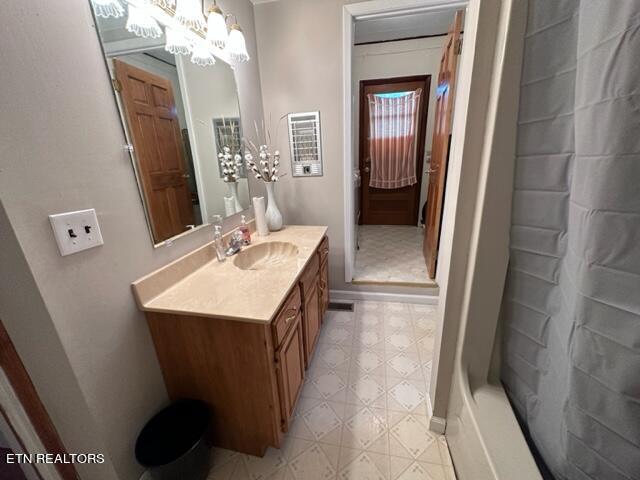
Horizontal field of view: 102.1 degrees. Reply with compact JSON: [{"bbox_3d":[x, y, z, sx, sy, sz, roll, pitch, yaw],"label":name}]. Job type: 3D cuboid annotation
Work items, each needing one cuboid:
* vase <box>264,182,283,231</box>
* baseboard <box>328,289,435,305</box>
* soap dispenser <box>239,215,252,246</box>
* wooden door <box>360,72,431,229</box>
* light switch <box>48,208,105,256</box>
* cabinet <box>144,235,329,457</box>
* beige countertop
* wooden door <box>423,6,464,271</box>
[{"bbox_3d":[-0.405,-0.272,2.158,0.155,0.396,0.155,1,18,11],"label":"vase"},{"bbox_3d":[0.570,0.540,2.350,0.997,0.105,0.016,1,18,11],"label":"baseboard"},{"bbox_3d":[-0.521,-0.071,1.835,0.055,0.212,0.070,13,23,40],"label":"soap dispenser"},{"bbox_3d":[1.085,-1.244,3.932,0.945,2.091,0.060,1,18,11],"label":"wooden door"},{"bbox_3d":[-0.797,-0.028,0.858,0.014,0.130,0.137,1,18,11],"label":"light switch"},{"bbox_3d":[-0.332,0.450,1.781,0.568,0.720,1.364,1,18,11],"label":"cabinet"},{"bbox_3d":[-0.351,0.049,1.649,0.589,0.146,1.376,1,18,11],"label":"beige countertop"},{"bbox_3d":[1.085,-0.707,2.374,0.038,2.010,0.700,3,19,16],"label":"wooden door"}]

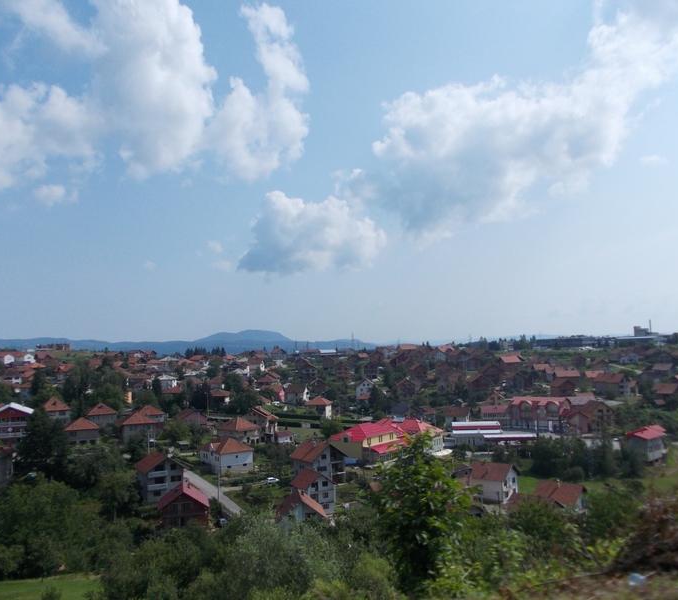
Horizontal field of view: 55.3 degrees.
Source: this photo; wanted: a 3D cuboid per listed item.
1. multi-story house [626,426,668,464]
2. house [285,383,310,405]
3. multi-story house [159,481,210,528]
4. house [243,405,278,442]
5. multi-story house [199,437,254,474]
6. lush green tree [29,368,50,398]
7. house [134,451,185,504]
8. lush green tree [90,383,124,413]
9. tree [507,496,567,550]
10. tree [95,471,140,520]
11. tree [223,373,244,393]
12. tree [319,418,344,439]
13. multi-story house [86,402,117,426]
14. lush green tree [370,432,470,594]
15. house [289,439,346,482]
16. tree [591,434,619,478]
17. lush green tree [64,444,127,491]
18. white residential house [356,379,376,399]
[{"bbox_3d":[85.200,40.200,178.000,7.400,8.600,11.800,-4,-5,43],"label":"multi-story house"},{"bbox_3d":[-20.900,46.400,325.000,10.300,9.200,10.000,-2,-4,20],"label":"house"},{"bbox_3d":[-29.397,38.796,122.734,9.000,6.500,9.200,1,-4,-14],"label":"multi-story house"},{"bbox_3d":[-24.382,38.523,202.000,8.300,10.800,10.000,-1,-4,11],"label":"house"},{"bbox_3d":[-29.577,40.732,170.000,9.700,9.000,10.300,3,-5,-40],"label":"multi-story house"},{"bbox_3d":[-143.920,40.740,312.000,9.000,15.000,9.000,2,-5,-25],"label":"lush green tree"},{"bbox_3d":[-38.036,37.526,138.557,9.200,9.000,9.300,2,-5,-32],"label":"house"},{"bbox_3d":[-97.010,40.680,270.000,12.000,12.000,12.000,2,-4,-20],"label":"lush green tree"},{"bbox_3d":[23.006,25.904,75.000,6.954,6.259,6.606,-1,-4,17],"label":"tree"},{"bbox_3d":[-45.121,39.594,132.000,8.800,10.300,8.500,1,-4,-19],"label":"tree"},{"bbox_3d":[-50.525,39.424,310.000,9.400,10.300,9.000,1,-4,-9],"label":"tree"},{"bbox_3d":[-2.570,44.080,222.000,7.800,7.200,7.800,0,-4,-1],"label":"tree"},{"bbox_3d":[-84.464,40.732,230.000,10.000,8.300,9.500,2,-4,-25],"label":"multi-story house"},{"bbox_3d":[1.448,3.776,11.500,1.813,2.844,1.813,0,-4,7],"label":"lush green tree"},{"bbox_3d":[-5.580,43.850,174.600,11.300,10.700,10.500,3,-5,-37],"label":"house"},{"bbox_3d":[64.623,37.791,157.000,6.600,10.600,6.500,-2,-4,22],"label":"tree"},{"bbox_3d":[-57.197,39.345,152.000,15.033,10.805,12.778,1,-4,-21],"label":"lush green tree"},{"bbox_3d":[13.429,45.294,330.000,10.200,10.200,10.000,0,-4,-3],"label":"white residential house"}]

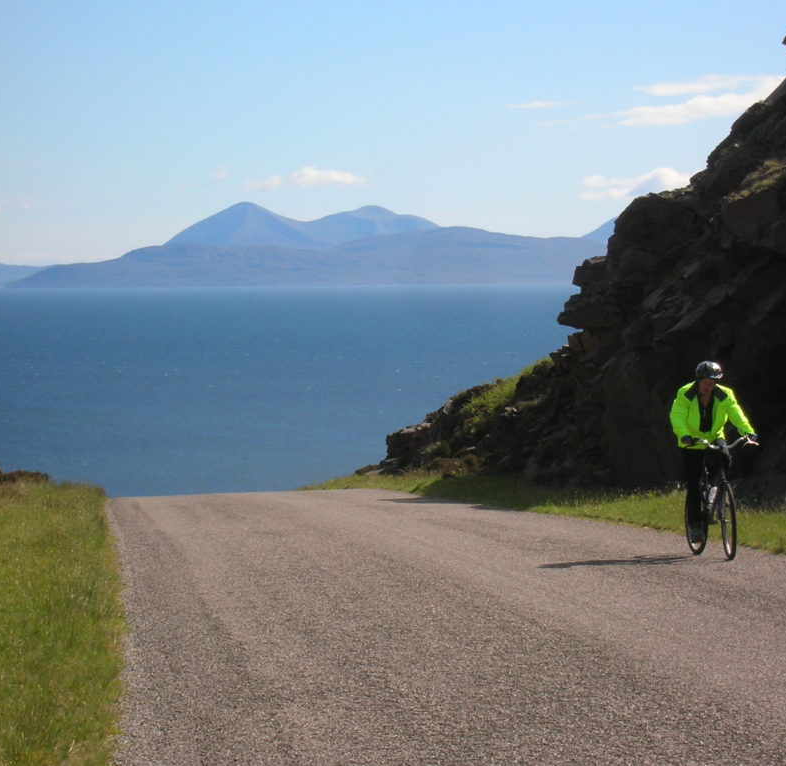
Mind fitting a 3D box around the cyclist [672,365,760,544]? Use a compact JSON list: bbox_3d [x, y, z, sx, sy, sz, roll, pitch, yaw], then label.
[{"bbox_3d":[2.745,0.602,26.100,0.700,1.580,0.880,-1,2,-10],"label":"cyclist"}]

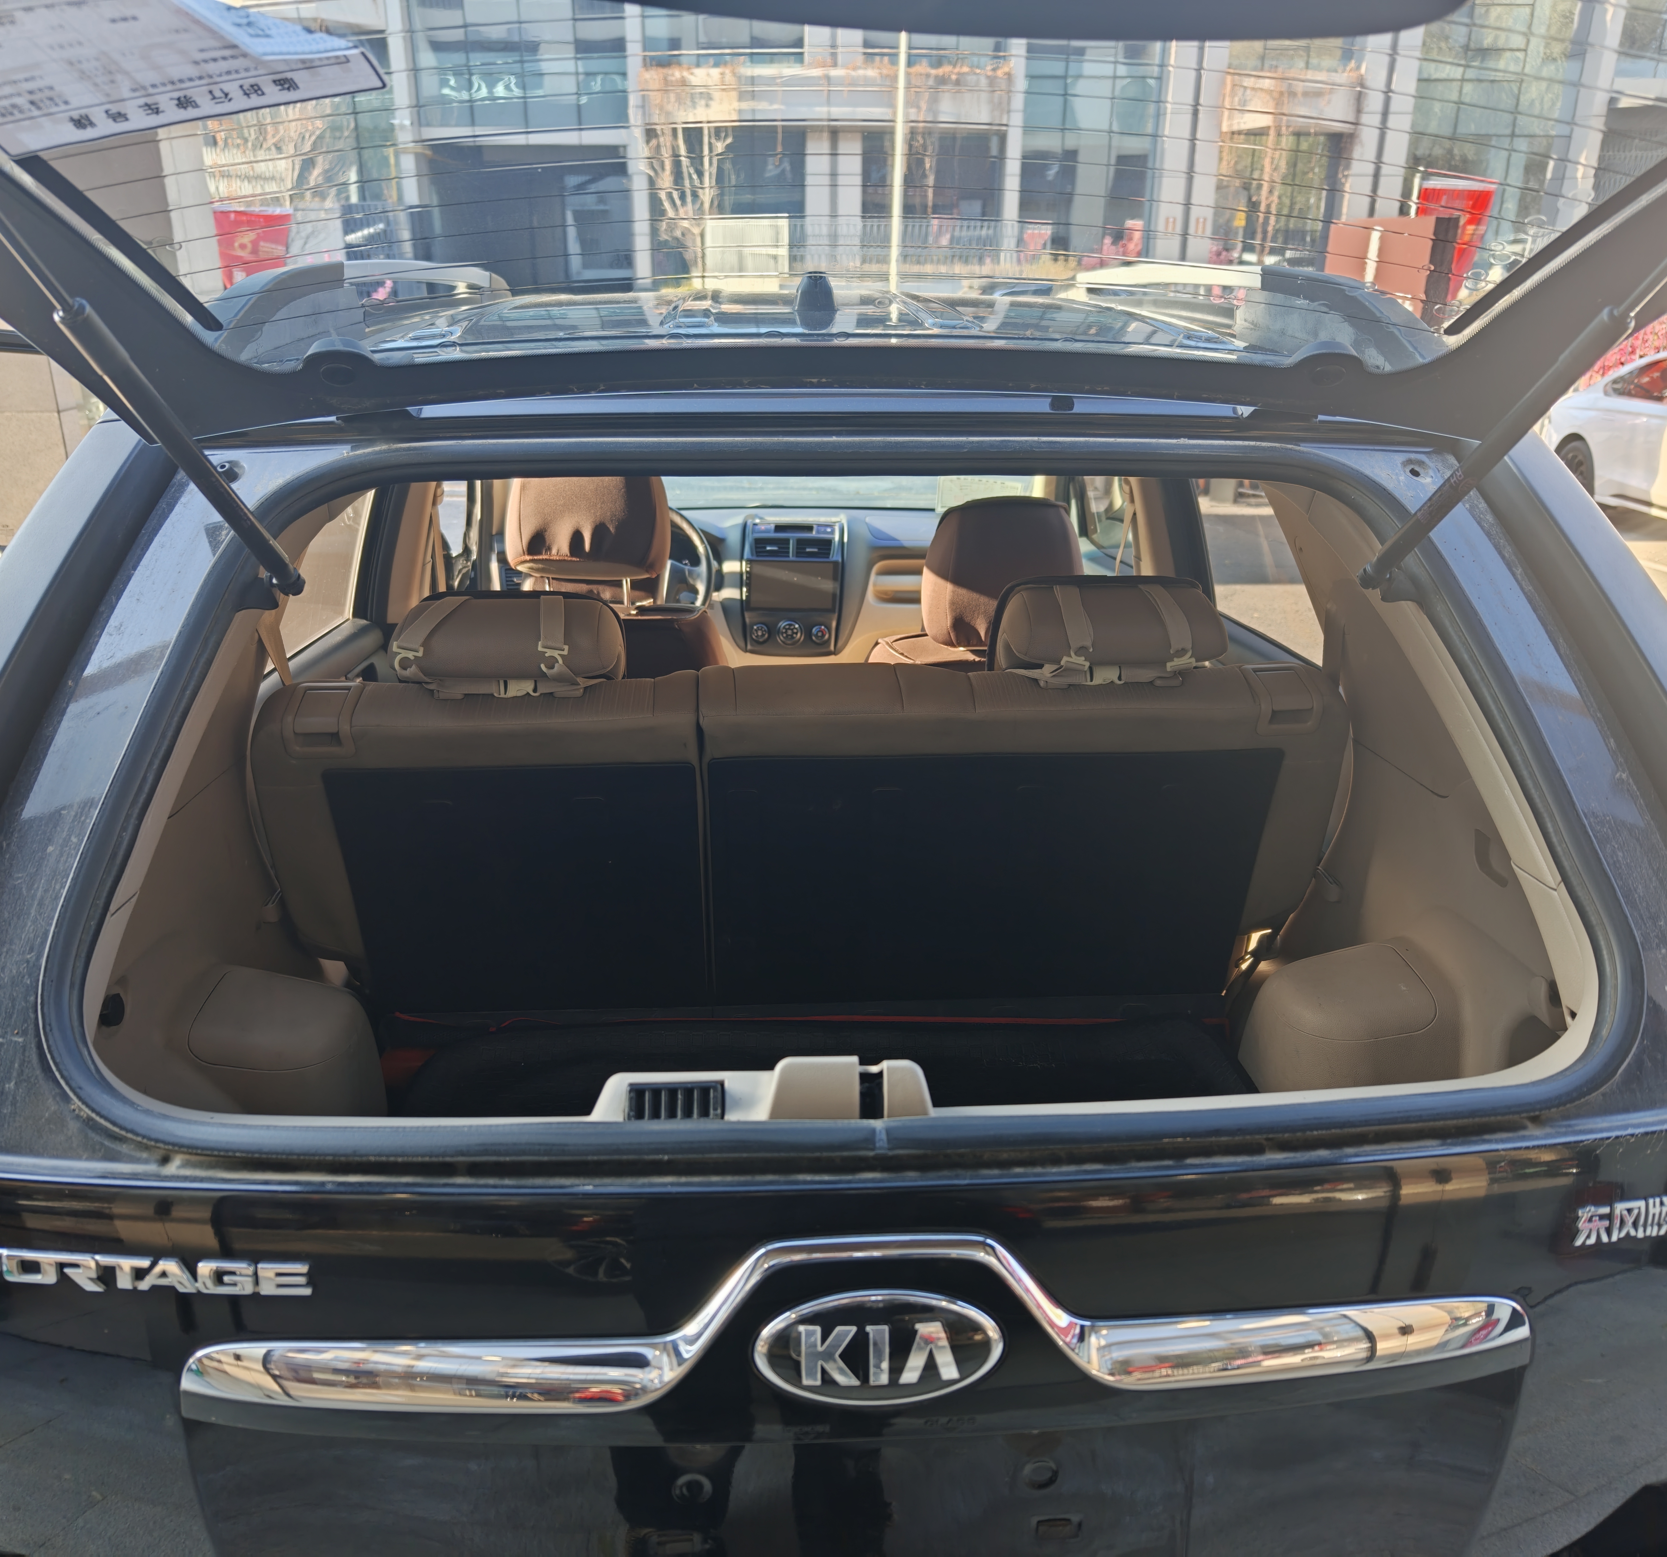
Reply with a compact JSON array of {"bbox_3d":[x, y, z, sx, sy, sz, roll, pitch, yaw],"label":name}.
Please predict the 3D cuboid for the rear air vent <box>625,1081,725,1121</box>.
[{"bbox_3d":[-0.100,0.207,0.870,0.061,0.030,0.020,-1,-19,-3],"label":"rear air vent"}]

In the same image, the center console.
[{"bbox_3d":[-0.101,-0.468,3.360,0.240,0.320,0.130,-1,6,-3],"label":"center console"}]

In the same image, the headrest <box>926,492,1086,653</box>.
[{"bbox_3d":[0.292,-0.360,2.400,0.272,0.240,0.130,-1,29,-3],"label":"headrest"}]

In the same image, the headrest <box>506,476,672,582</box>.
[{"bbox_3d":[-0.422,-0.473,2.400,0.272,0.240,0.130,-1,29,-3],"label":"headrest"}]

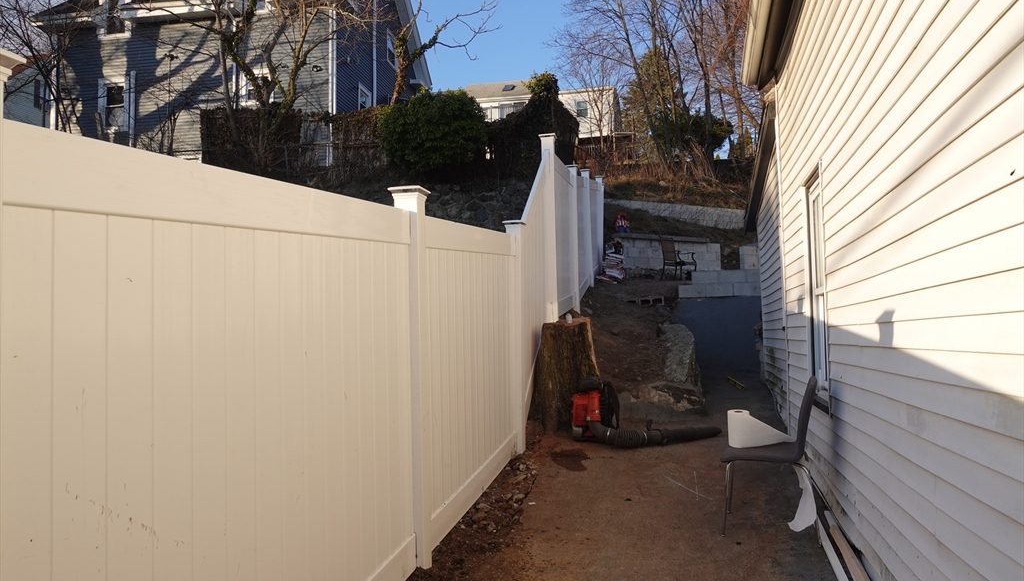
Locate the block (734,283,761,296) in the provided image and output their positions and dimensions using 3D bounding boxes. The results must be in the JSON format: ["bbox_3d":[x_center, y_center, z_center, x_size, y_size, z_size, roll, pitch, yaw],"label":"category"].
[{"bbox_3d":[3.574,-0.009,10.395,0.400,0.195,0.195,-2,-4,14],"label":"block"}]

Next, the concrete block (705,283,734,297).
[{"bbox_3d":[3.191,0.003,10.490,0.400,0.195,0.195,-2,-4,14],"label":"concrete block"}]

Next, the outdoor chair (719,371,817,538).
[{"bbox_3d":[1.488,0.944,3.975,0.540,0.870,0.440,-2,-4,21],"label":"outdoor chair"}]

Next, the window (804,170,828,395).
[{"bbox_3d":[2.085,-0.020,4.618,0.100,1.443,0.648,-2,-4,16],"label":"window"}]

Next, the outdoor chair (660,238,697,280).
[{"bbox_3d":[3.258,-0.618,13.400,0.550,0.880,0.580,2,-5,-38],"label":"outdoor chair"}]

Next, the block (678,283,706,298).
[{"bbox_3d":[2.798,0.019,10.588,0.400,0.195,0.195,-2,-4,14],"label":"block"}]

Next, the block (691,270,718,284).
[{"bbox_3d":[2.988,-0.181,10.554,0.400,0.195,0.195,-2,-4,14],"label":"block"}]

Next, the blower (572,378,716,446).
[{"bbox_3d":[1.205,1.070,6.177,1.380,0.570,0.460,0,-4,-10],"label":"blower"}]

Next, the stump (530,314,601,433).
[{"bbox_3d":[0.527,0.818,6.600,0.720,1.120,0.680,-1,-4,5],"label":"stump"}]

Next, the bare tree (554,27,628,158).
[{"bbox_3d":[3.610,-8.968,31.000,3.200,5.800,3.100,-1,-4,0],"label":"bare tree"}]

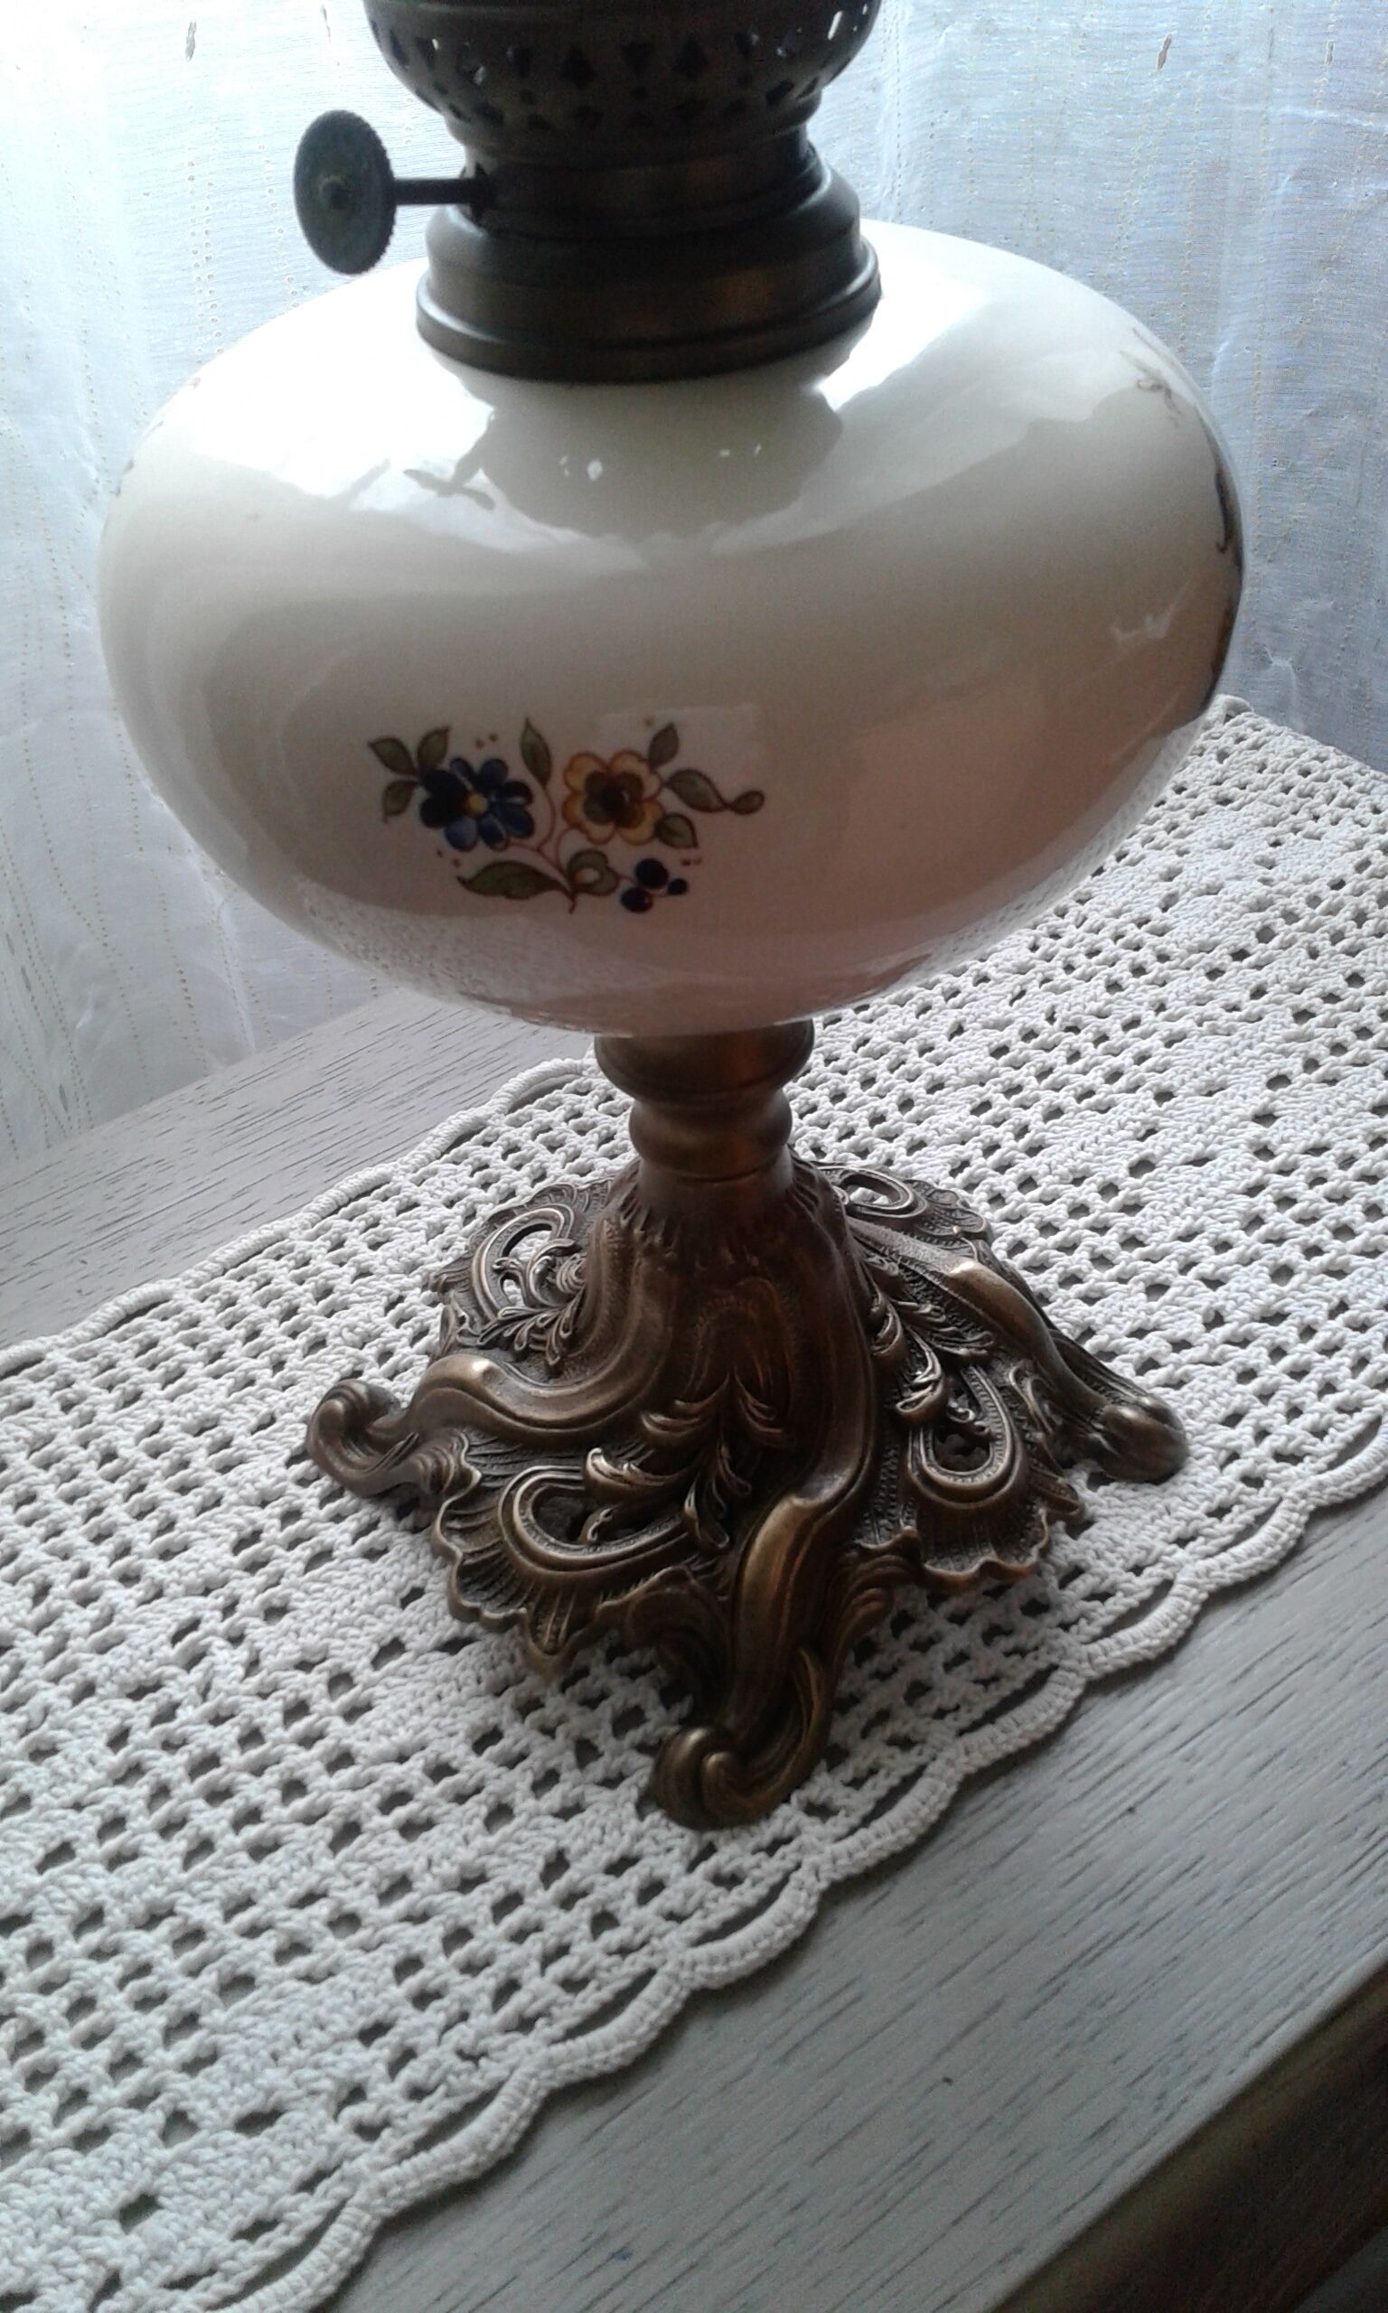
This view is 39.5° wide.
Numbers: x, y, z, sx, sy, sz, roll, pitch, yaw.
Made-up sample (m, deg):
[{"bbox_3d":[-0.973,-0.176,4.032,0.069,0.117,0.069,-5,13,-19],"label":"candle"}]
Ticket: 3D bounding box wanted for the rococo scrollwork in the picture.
[{"bbox_3d":[0.005,0.018,0.358,0.133,0.120,0.133,-30,44,-29],"label":"rococo scrollwork"}]

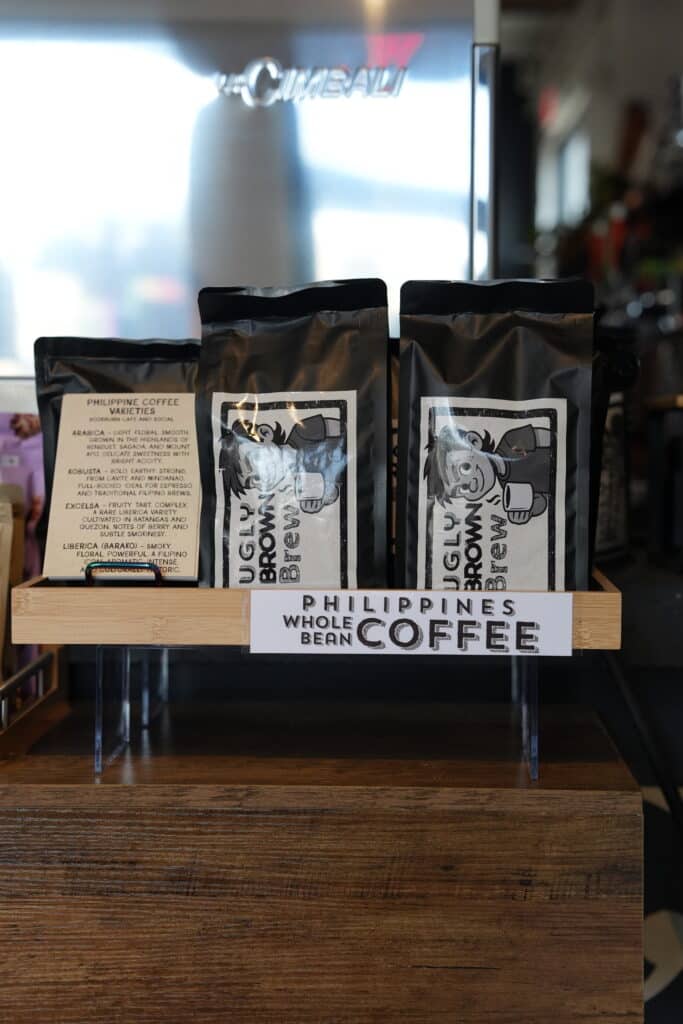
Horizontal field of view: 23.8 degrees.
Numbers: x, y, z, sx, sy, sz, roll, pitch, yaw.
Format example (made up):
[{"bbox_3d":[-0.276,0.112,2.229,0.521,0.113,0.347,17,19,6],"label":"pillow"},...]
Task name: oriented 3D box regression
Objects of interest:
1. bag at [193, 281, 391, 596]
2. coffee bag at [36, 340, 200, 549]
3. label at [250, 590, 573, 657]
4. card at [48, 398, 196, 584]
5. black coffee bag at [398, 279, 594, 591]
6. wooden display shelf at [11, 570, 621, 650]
[{"bbox_3d":[-0.035,-0.040,1.158,0.136,0.246,0.075,0,4,5],"label":"bag"},{"bbox_3d":[-0.166,-0.029,1.260,0.145,0.211,0.075,0,4,3],"label":"coffee bag"},{"bbox_3d":[0.047,0.076,1.104,0.219,0.043,0.003,0,4,3],"label":"label"},{"bbox_3d":[-0.155,-0.020,1.177,0.109,0.152,0.004,0,-26,3],"label":"card"},{"bbox_3d":[0.109,-0.040,1.151,0.137,0.247,0.075,0,4,6],"label":"black coffee bag"},{"bbox_3d":[-0.013,0.064,1.246,0.417,0.039,0.275,0,4,3],"label":"wooden display shelf"}]

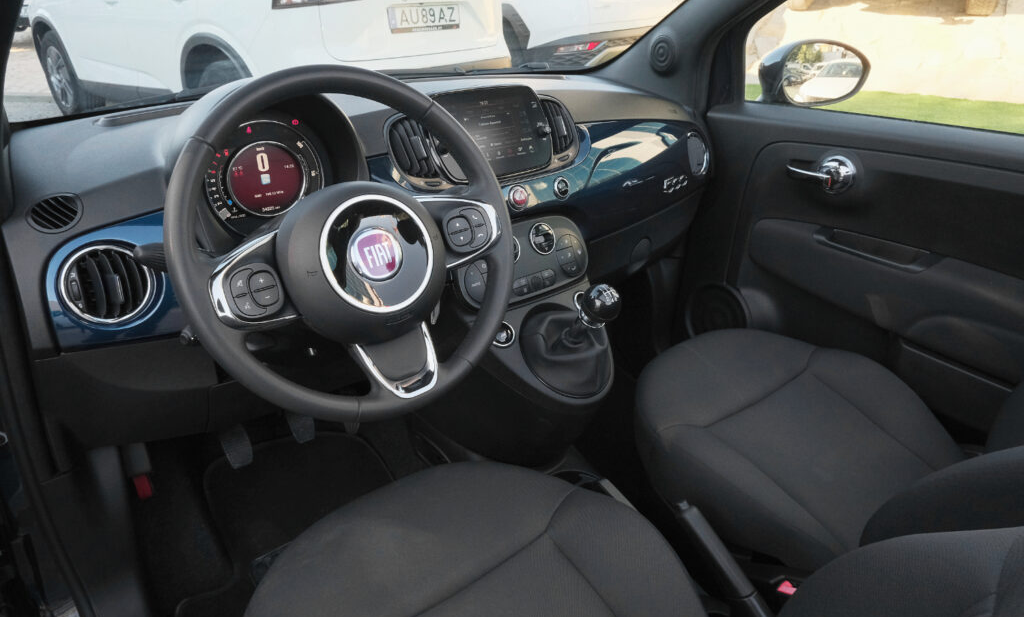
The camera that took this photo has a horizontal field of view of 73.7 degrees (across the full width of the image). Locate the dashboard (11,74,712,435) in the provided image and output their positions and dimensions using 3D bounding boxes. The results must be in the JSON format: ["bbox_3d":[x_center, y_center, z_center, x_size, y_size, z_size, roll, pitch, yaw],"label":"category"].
[{"bbox_3d":[-0.118,-0.210,1.226,1.265,0.415,0.460,-18,31,-31],"label":"dashboard"}]

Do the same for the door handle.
[{"bbox_3d":[0.581,-0.255,1.295,0.047,0.066,0.122,-18,31,-31],"label":"door handle"}]

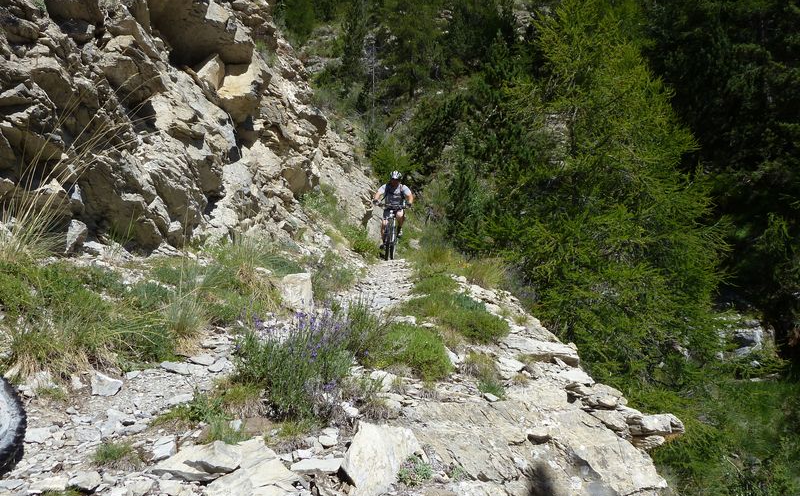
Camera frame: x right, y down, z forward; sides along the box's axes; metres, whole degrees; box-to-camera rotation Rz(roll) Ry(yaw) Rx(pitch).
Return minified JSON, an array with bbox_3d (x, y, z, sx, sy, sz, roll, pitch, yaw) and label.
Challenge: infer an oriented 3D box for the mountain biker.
[{"bbox_3d":[-0.117,-0.688,10.400,0.720,1.380,0.800,0,4,-2],"label":"mountain biker"}]

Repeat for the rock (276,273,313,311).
[{"bbox_3d":[-1.145,0.491,6.300,0.370,0.420,0.330,-1,4,-11],"label":"rock"}]

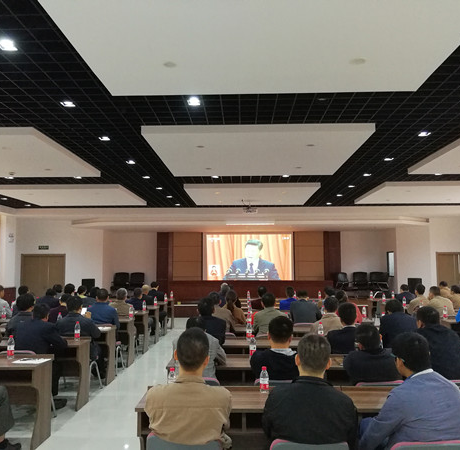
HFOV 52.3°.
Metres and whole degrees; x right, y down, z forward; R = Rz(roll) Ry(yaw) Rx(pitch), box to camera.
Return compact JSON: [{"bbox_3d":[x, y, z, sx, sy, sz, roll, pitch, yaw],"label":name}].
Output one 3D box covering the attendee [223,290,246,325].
[{"bbox_3d":[0.058,1.591,6.911,0.470,1.260,0.760,0,-5,2],"label":"attendee"}]

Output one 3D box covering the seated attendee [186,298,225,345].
[{"bbox_3d":[-0.242,1.417,4.984,0.490,1.300,0.860,-1,-5,5],"label":"seated attendee"}]

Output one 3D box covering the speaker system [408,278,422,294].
[{"bbox_3d":[5.915,2.143,14.884,0.420,0.880,0.380,-1,-5,10],"label":"speaker system"}]

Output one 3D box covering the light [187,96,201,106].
[{"bbox_3d":[-0.415,-1.433,5.355,0.160,0.080,0.160,0,-5,2],"label":"light"}]

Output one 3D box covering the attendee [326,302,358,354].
[{"bbox_3d":[1.267,1.437,4.936,0.500,1.240,0.860,0,-5,2],"label":"attendee"}]

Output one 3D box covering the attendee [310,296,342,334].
[{"bbox_3d":[1.215,1.496,5.736,0.510,1.240,0.780,0,-5,2],"label":"attendee"}]

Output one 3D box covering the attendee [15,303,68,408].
[{"bbox_3d":[-2.041,1.458,5.035,0.520,1.245,0.880,-1,-5,12],"label":"attendee"}]

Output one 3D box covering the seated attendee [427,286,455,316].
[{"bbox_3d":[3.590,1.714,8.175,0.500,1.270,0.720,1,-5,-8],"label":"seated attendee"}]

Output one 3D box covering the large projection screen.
[{"bbox_3d":[0.684,1.141,16.851,3.208,1.728,0.100,0,-5,2],"label":"large projection screen"}]

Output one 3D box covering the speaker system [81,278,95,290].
[{"bbox_3d":[-4.629,2.135,15.419,0.420,0.675,0.400,0,-5,2],"label":"speaker system"}]

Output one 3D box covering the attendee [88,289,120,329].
[{"bbox_3d":[-1.837,1.598,6.973,0.510,1.270,0.780,-1,-5,5],"label":"attendee"}]

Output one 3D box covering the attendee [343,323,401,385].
[{"bbox_3d":[1.124,1.397,3.852,0.520,1.170,0.750,0,-5,-2],"label":"attendee"}]

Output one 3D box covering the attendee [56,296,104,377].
[{"bbox_3d":[-1.947,1.558,6.148,0.510,1.240,0.900,-1,-5,10],"label":"attendee"}]

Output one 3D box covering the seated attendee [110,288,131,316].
[{"bbox_3d":[-1.891,1.746,8.319,0.480,1.250,0.840,-1,-5,8],"label":"seated attendee"}]

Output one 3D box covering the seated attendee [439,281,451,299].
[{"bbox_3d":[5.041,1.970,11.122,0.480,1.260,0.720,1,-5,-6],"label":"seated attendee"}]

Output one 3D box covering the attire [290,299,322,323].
[{"bbox_3d":[1.147,1.420,6.950,0.490,0.630,0.420,0,-5,2],"label":"attire"}]

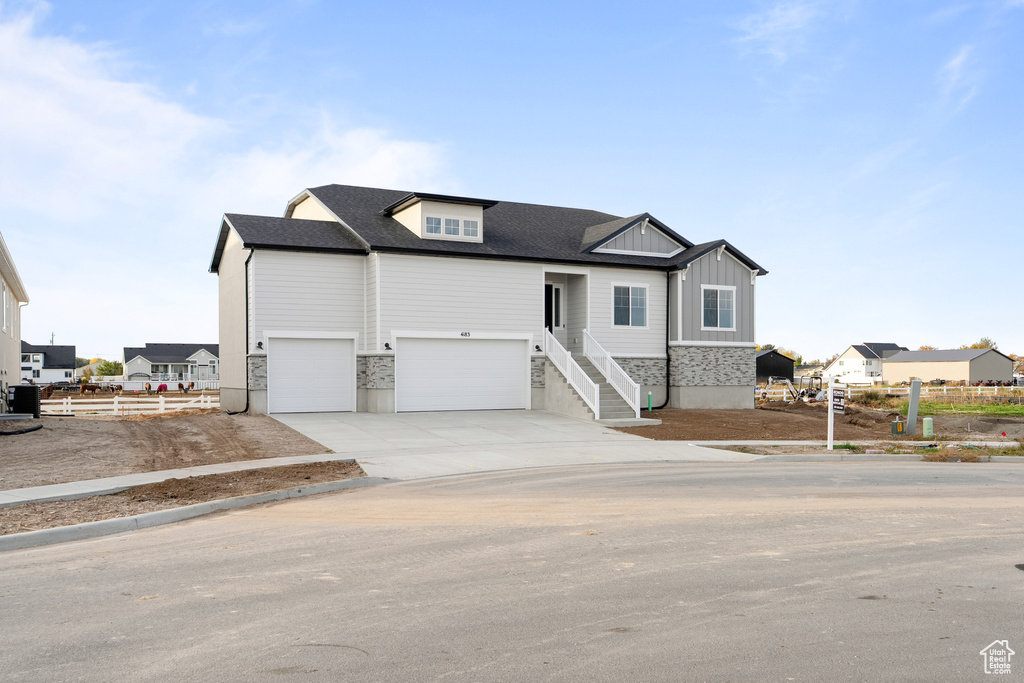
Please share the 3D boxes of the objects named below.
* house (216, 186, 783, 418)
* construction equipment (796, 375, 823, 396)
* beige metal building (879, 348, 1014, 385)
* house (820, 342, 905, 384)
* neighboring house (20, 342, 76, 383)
[{"bbox_3d":[-2.796,-2.124,36.456,20.500,9.900,19.500,1,-2,-28],"label":"house"},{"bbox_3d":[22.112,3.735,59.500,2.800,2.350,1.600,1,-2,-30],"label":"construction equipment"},{"bbox_3d":[79.116,4.751,145.561,10.930,6.150,18.747,1,-2,-22],"label":"beige metal building"},{"bbox_3d":[90.337,5.548,202.327,17.500,10.000,13.500,1,-2,-28],"label":"house"},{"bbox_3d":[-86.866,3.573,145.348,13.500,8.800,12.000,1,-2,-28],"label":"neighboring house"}]

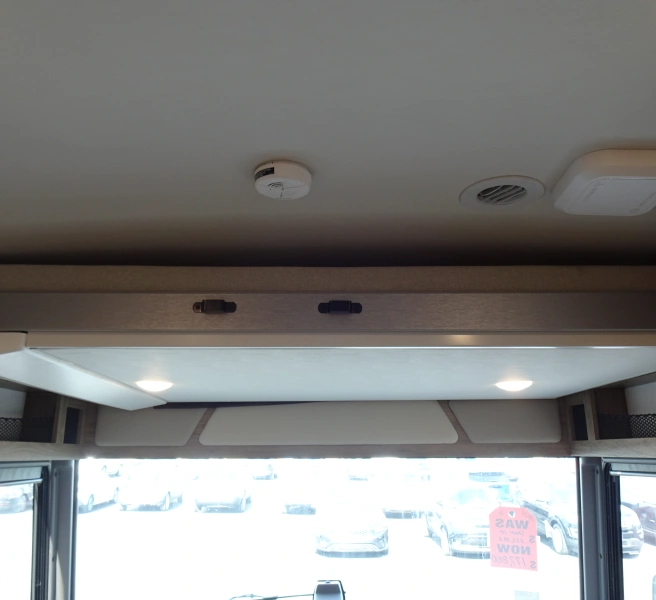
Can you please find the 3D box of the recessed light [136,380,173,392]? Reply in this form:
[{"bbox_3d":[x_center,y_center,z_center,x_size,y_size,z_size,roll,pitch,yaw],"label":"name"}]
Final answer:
[{"bbox_3d":[-0.574,0.287,1.837,0.112,0.022,0.112,0,-16,0],"label":"recessed light"}]

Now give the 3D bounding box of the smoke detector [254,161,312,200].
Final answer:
[{"bbox_3d":[-0.083,-0.221,1.036,0.107,0.030,0.107,0,-16,0],"label":"smoke detector"}]

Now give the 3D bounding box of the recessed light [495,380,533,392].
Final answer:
[{"bbox_3d":[0.617,0.287,1.837,0.112,0.022,0.112,0,-16,0],"label":"recessed light"}]

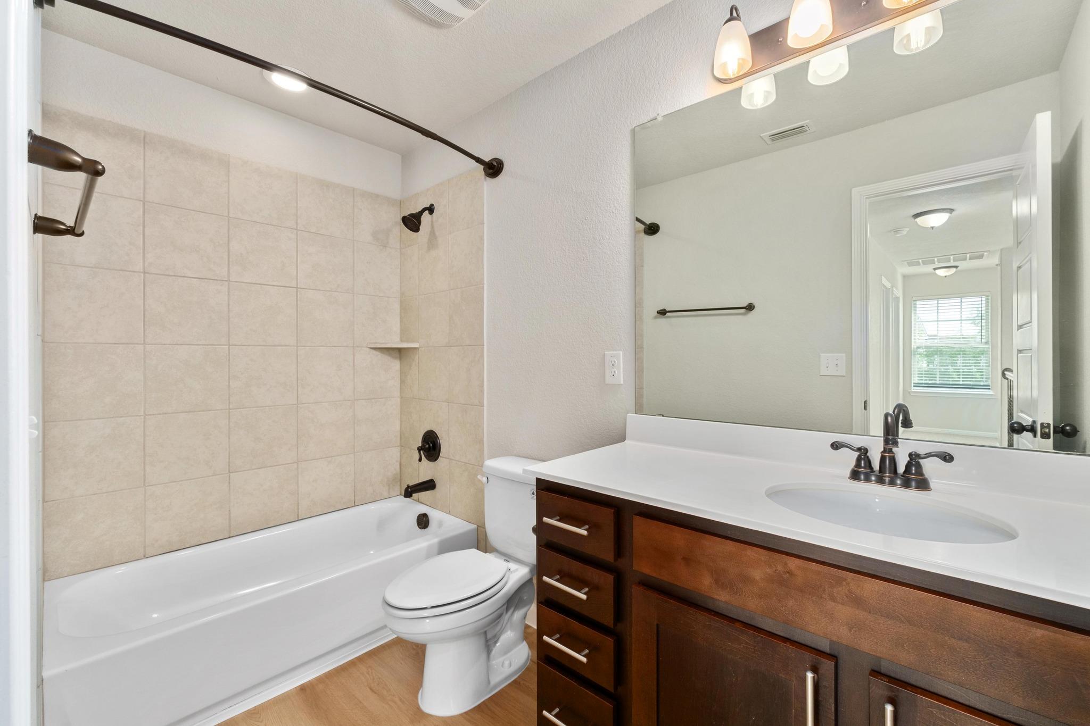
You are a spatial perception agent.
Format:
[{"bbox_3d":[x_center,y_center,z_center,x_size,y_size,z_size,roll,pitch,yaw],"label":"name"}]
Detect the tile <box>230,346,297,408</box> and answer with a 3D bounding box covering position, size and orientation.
[{"bbox_3d":[-1.406,0.068,2.281,0.012,0.301,0.299,0,1,43],"label":"tile"}]

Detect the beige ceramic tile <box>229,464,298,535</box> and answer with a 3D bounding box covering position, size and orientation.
[{"bbox_3d":[-1.420,0.686,2.309,0.010,0.304,0.303,0,1,43],"label":"beige ceramic tile"}]

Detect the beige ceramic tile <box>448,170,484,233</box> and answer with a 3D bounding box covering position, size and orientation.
[{"bbox_3d":[-0.408,-0.845,2.372,0.296,0.293,0.012,0,1,43],"label":"beige ceramic tile"}]

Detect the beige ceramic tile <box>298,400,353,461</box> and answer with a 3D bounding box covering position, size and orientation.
[{"bbox_3d":[-1.201,0.373,2.505,0.010,0.302,0.299,0,0,43],"label":"beige ceramic tile"}]

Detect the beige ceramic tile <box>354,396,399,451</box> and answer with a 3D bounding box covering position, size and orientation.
[{"bbox_3d":[-0.998,0.372,2.722,0.010,0.302,0.289,0,0,43],"label":"beige ceramic tile"}]

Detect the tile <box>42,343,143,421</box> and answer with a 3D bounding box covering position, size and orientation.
[{"bbox_3d":[-1.831,0.073,1.860,0.010,0.306,0.288,0,1,43],"label":"tile"}]

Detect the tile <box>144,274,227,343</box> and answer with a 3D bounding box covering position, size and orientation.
[{"bbox_3d":[-1.615,-0.235,2.061,0.010,0.302,0.302,0,0,43],"label":"tile"}]

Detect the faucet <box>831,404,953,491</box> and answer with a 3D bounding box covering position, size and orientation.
[{"bbox_3d":[0.795,0.204,1.065,0.240,0.180,0.150,0,0,43],"label":"faucet"}]

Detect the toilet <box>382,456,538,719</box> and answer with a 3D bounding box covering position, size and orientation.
[{"bbox_3d":[-0.251,0.807,1.722,0.410,0.763,0.730,0,1,43],"label":"toilet"}]

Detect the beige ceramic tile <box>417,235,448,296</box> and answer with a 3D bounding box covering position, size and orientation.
[{"bbox_3d":[-0.628,-0.543,2.569,0.298,0.299,0.009,0,1,43],"label":"beige ceramic tile"}]

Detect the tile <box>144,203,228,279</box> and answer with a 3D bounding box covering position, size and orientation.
[{"bbox_3d":[-1.604,-0.538,2.044,0.009,0.299,0.301,0,1,43],"label":"tile"}]

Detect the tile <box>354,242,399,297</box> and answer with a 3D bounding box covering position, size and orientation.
[{"bbox_3d":[-1.008,-0.555,2.743,0.010,0.306,0.290,0,1,43],"label":"tile"}]

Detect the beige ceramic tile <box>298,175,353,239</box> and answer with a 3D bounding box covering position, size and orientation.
[{"bbox_3d":[-1.212,-0.857,2.521,0.010,0.297,0.303,0,1,43],"label":"beige ceramic tile"}]

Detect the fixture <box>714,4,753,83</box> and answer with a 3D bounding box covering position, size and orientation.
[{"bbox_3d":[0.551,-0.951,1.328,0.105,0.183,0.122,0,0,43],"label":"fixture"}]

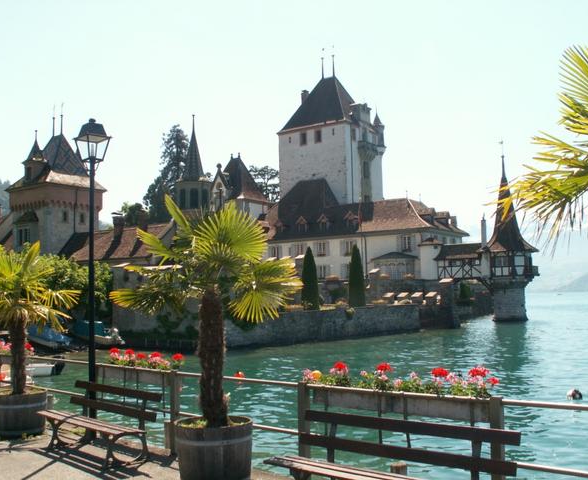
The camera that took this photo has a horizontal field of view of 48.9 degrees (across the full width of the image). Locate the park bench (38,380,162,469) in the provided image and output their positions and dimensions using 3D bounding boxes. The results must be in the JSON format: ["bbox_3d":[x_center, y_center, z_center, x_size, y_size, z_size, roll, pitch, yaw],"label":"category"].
[{"bbox_3d":[-2.293,2.101,7.464,1.860,0.735,0.620,-6,-7,44],"label":"park bench"}]

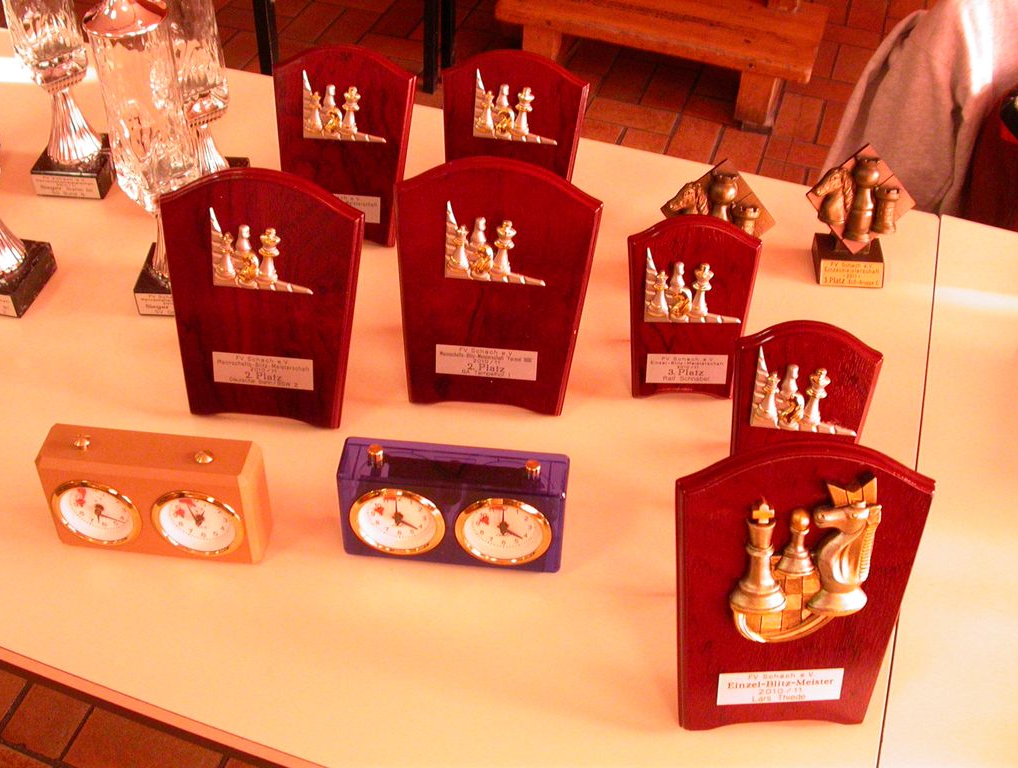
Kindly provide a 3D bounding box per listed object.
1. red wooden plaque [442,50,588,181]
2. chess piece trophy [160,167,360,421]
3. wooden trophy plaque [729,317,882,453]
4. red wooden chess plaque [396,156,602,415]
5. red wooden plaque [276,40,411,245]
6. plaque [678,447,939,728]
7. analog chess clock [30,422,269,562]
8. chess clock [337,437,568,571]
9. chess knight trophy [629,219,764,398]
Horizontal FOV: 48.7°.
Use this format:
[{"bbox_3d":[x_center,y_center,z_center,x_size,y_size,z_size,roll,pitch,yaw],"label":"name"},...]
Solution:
[{"bbox_3d":[0.000,-0.263,1.266,0.165,0.224,0.026,7,25,5],"label":"red wooden plaque"},{"bbox_3d":[-0.232,-0.081,1.054,0.193,0.249,0.028,6,25,4],"label":"chess piece trophy"},{"bbox_3d":[0.257,0.033,0.999,0.128,0.188,0.024,6,25,4],"label":"wooden trophy plaque"},{"bbox_3d":[-0.016,-0.092,1.074,0.193,0.249,0.028,6,25,4],"label":"red wooden chess plaque"},{"bbox_3d":[-0.189,-0.270,1.268,0.165,0.224,0.026,6,25,4],"label":"red wooden plaque"},{"bbox_3d":[0.210,0.151,0.834,0.193,0.249,0.032,0,25,-2],"label":"plaque"},{"bbox_3d":[-0.299,0.095,0.952,0.176,0.113,0.055,5,45,3],"label":"analog chess clock"},{"bbox_3d":[-0.046,0.103,0.953,0.189,0.114,0.055,5,45,3],"label":"chess clock"},{"bbox_3d":[0.178,-0.075,1.103,0.128,0.188,0.024,1,25,-1],"label":"chess knight trophy"}]

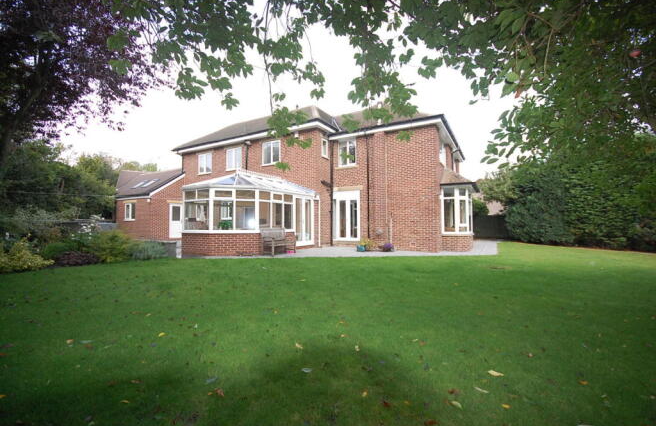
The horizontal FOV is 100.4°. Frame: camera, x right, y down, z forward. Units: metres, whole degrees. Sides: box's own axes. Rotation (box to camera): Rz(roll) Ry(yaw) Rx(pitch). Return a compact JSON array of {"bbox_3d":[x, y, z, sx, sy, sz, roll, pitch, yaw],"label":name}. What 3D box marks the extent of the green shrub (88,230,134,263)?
[{"bbox_3d":[-7.050,0.980,8.900,1.300,1.000,1.100,0,-1,0],"label":"green shrub"}]

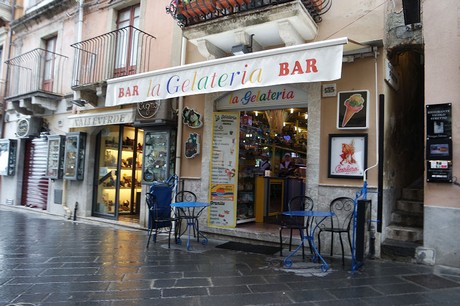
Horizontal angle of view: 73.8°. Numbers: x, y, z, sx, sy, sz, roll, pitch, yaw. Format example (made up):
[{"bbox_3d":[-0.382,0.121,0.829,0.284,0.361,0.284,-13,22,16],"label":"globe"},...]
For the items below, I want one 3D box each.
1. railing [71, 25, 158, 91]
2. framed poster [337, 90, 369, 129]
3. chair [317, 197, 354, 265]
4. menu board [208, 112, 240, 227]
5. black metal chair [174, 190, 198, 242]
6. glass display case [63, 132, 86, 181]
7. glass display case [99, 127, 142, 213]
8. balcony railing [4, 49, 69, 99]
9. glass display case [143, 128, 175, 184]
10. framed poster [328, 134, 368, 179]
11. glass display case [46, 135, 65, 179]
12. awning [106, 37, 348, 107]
[{"bbox_3d":[-2.925,-2.176,7.510,2.360,1.070,0.740,0,-3,33],"label":"railing"},{"bbox_3d":[2.014,-0.690,4.994,0.465,0.620,0.060,1,-3,29],"label":"framed poster"},{"bbox_3d":[1.573,1.123,4.575,0.430,0.900,0.530,0,-3,31],"label":"chair"},{"bbox_3d":[-0.111,0.336,6.245,0.570,2.350,0.050,1,-3,11],"label":"menu board"},{"bbox_3d":[-0.818,1.209,5.874,0.430,0.900,0.530,2,-3,-8],"label":"black metal chair"},{"bbox_3d":[-4.313,0.106,8.580,0.680,1.250,0.220,0,-3,33],"label":"glass display case"},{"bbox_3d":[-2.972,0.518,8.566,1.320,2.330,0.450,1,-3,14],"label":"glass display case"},{"bbox_3d":[-6.048,-2.265,9.464,2.330,1.150,0.780,0,-3,33],"label":"balcony railing"},{"bbox_3d":[-1.556,0.093,6.833,0.800,1.230,0.240,0,-3,33],"label":"glass display case"},{"bbox_3d":[1.931,0.057,5.013,0.600,0.730,0.040,1,-3,29],"label":"framed poster"},{"bbox_3d":[-5.145,0.127,9.130,0.680,1.250,0.220,0,-3,33],"label":"glass display case"},{"bbox_3d":[0.043,-1.187,4.685,3.676,1.038,1.804,0,-3,32],"label":"awning"}]

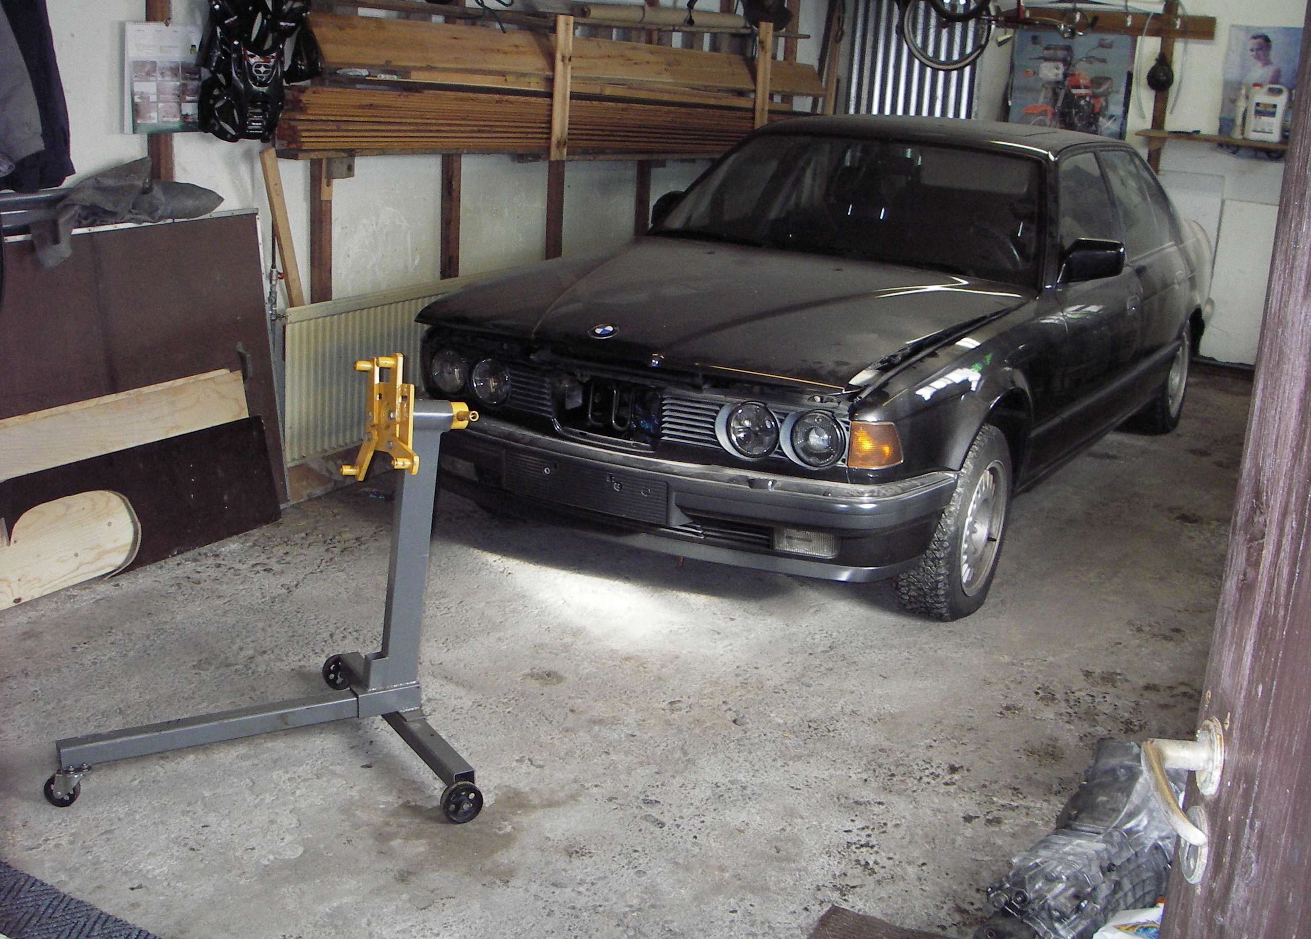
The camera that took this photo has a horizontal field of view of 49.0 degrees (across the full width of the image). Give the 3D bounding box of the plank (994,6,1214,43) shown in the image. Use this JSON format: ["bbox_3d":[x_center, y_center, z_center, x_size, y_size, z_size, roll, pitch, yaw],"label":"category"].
[{"bbox_3d":[2.460,-2.454,7.905,1.159,0.118,0.025,11,18,26],"label":"plank"}]

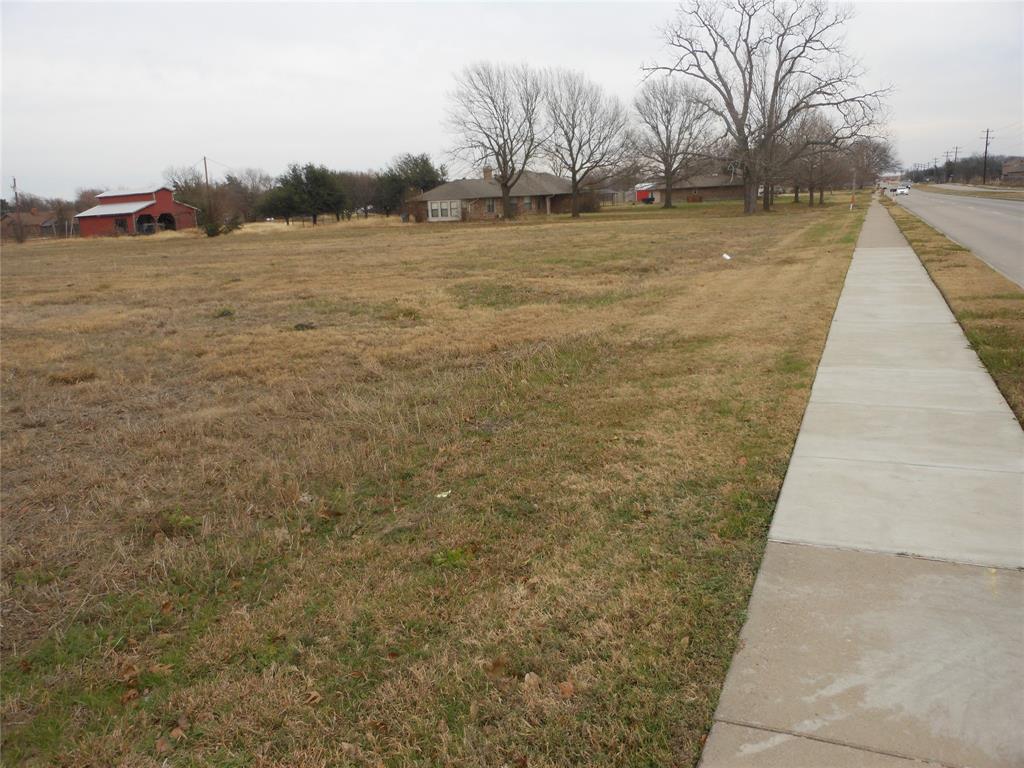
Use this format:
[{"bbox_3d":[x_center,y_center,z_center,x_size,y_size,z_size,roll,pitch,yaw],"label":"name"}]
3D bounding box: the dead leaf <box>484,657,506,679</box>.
[{"bbox_3d":[-0.063,1.019,2.979,0.080,0.050,0.080,-3,12,0],"label":"dead leaf"}]

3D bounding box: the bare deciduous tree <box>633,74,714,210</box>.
[{"bbox_3d":[20.821,-30.681,106.743,9.417,16.078,9.417,-3,12,0],"label":"bare deciduous tree"}]

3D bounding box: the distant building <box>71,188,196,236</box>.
[{"bbox_3d":[-54.140,-25.052,119.989,11.518,6.512,11.518,2,13,23],"label":"distant building"}]

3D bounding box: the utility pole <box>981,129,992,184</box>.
[{"bbox_3d":[102.496,-49.091,178.966,2.500,11.444,0.400,2,13,23],"label":"utility pole"}]

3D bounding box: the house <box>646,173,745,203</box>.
[{"bbox_3d":[33.193,-35.613,150.313,15.386,4.475,9.360,-7,13,-17],"label":"house"}]

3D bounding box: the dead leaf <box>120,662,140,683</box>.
[{"bbox_3d":[-1.419,1.073,3.081,0.070,0.045,0.070,-3,12,0],"label":"dead leaf"}]

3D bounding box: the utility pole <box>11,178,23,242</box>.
[{"bbox_3d":[-70.713,-24.881,118.240,0.400,9.025,0.800,2,13,23],"label":"utility pole"}]

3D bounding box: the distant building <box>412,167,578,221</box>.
[{"bbox_3d":[-2.638,-23.653,104.320,18.609,5.669,11.440,-7,13,-18],"label":"distant building"}]

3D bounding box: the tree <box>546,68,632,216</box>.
[{"bbox_3d":[7.651,-24.440,85.236,8.524,14.310,8.524,-3,12,0],"label":"tree"}]

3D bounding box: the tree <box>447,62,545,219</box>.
[{"bbox_3d":[-1.740,-27.150,94.148,10.831,16.489,10.831,-3,12,0],"label":"tree"}]

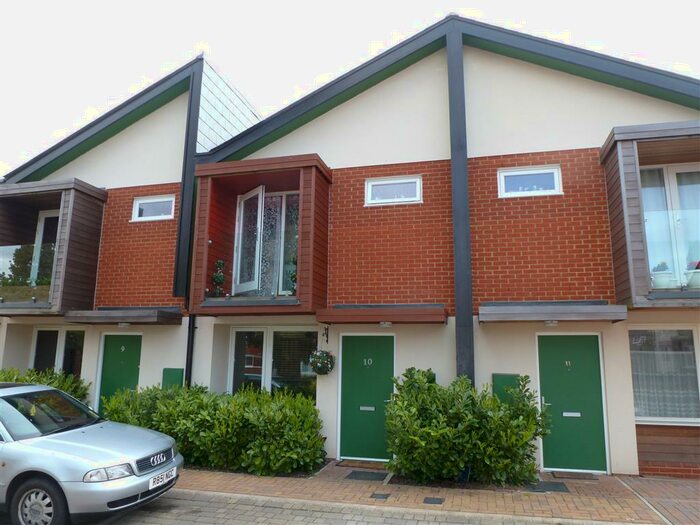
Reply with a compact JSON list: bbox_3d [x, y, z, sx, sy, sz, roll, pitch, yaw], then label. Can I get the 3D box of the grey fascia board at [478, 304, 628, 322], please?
[{"bbox_3d":[2.859,0.731,6.931,1.958,0.202,0.140,-2,-9,13],"label":"grey fascia board"}]

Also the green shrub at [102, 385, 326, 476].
[{"bbox_3d":[-2.229,2.620,7.875,3.860,1.200,1.020,-2,-9,13],"label":"green shrub"}]

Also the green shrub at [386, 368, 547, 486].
[{"bbox_3d":[1.647,2.335,7.044,2.160,1.510,0.920,-2,-9,13],"label":"green shrub"}]

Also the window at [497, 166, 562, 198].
[{"bbox_3d":[2.953,-1.318,7.960,1.000,0.495,0.100,-2,-9,13],"label":"window"}]

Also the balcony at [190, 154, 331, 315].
[{"bbox_3d":[-1.499,-0.382,8.407,2.189,2.574,0.940,-2,-9,13],"label":"balcony"}]

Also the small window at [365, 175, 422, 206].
[{"bbox_3d":[0.760,-1.246,8.474,1.022,0.500,0.100,-2,-9,13],"label":"small window"}]

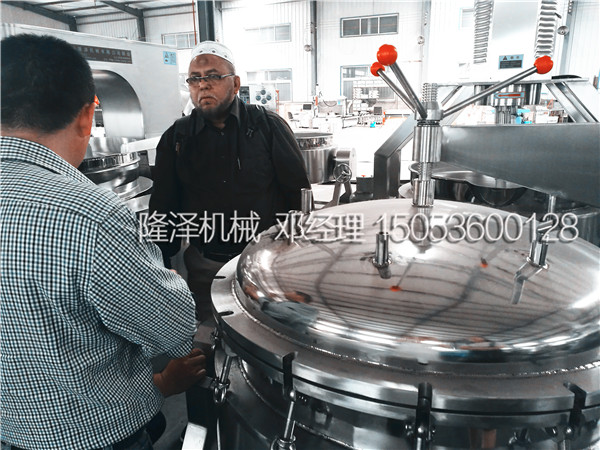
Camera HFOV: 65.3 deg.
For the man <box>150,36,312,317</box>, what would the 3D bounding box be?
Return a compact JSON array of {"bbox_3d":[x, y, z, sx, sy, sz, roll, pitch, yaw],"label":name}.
[{"bbox_3d":[-0.262,0.214,1.833,0.580,1.750,0.380,1,15,7],"label":"man"}]

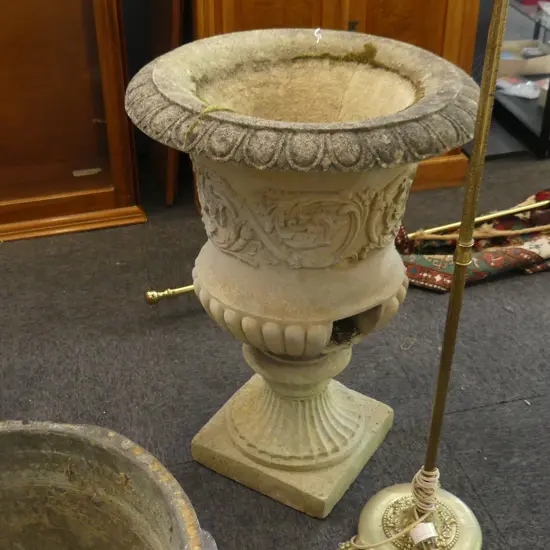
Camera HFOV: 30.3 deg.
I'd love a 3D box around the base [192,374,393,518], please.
[{"bbox_3d":[0.042,0.276,2.050,0.305,0.174,0.305,19,38,25],"label":"base"}]

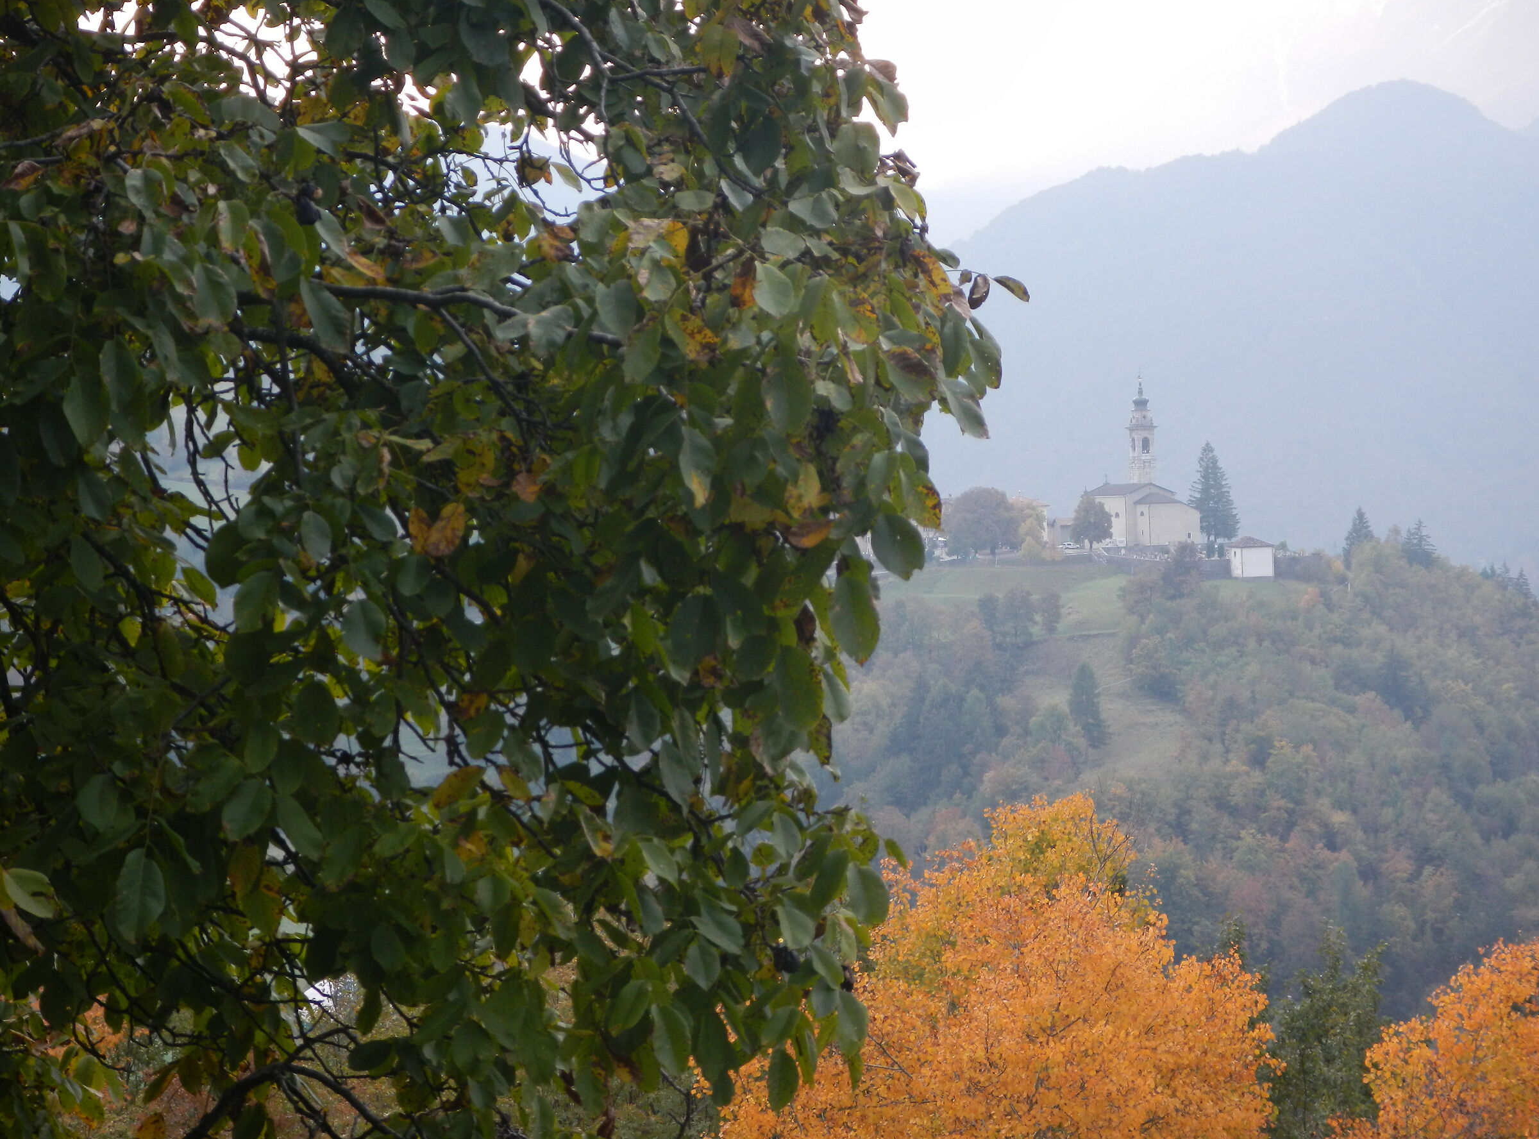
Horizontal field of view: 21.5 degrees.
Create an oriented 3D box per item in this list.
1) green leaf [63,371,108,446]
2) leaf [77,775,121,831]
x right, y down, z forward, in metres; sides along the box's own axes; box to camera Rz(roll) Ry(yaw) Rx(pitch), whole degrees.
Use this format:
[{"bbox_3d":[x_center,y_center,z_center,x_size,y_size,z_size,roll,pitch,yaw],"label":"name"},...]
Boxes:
[{"bbox_3d":[-1.048,-0.247,6.200,0.065,0.118,0.018,-11,-15,0],"label":"green leaf"},{"bbox_3d":[-0.992,0.347,6.000,0.071,0.090,0.025,0,-15,0],"label":"leaf"}]

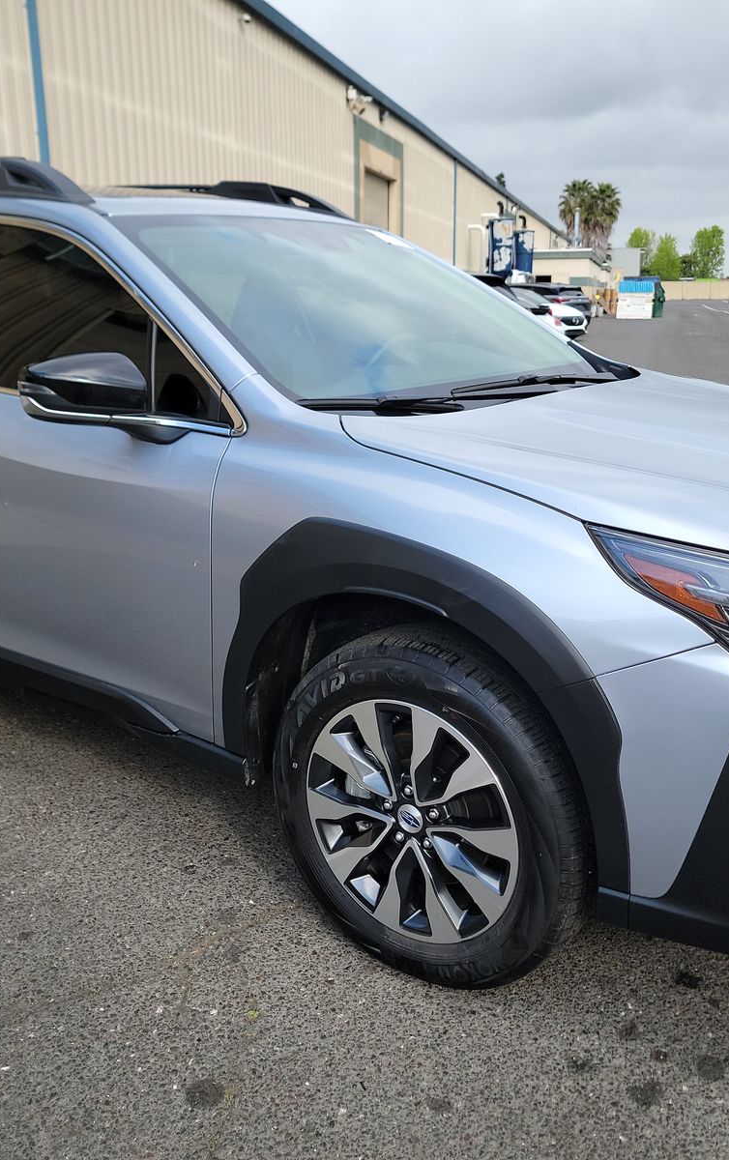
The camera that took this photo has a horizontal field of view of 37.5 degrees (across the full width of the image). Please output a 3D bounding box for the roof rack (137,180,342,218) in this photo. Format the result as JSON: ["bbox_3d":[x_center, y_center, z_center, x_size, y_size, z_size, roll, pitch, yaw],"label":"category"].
[{"bbox_3d":[-0.781,-1.407,4.040,1.800,0.135,0.110,11,20,33],"label":"roof rack"}]

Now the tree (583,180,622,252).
[{"bbox_3d":[23.676,-33.510,106.504,3.700,11.352,3.700,0,15,0],"label":"tree"}]

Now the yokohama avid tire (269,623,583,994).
[{"bbox_3d":[0.142,0.461,2.204,0.725,0.725,0.235,12,19,34],"label":"yokohama avid tire"}]

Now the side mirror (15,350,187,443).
[{"bbox_3d":[-0.555,-0.400,2.303,0.200,0.190,0.250,12,19,33],"label":"side mirror"}]

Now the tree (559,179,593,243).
[{"bbox_3d":[21.072,-33.615,106.524,3.500,11.503,3.500,0,15,0],"label":"tree"}]

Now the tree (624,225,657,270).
[{"bbox_3d":[34.758,-39.914,135.000,3.950,9.490,3.950,4,16,13],"label":"tree"}]

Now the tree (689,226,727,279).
[{"bbox_3d":[52.187,-48.303,163.083,5.200,11.050,5.200,0,15,0],"label":"tree"}]

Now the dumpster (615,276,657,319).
[{"bbox_3d":[12.569,-13.035,49.800,1.850,1.780,1.450,4,16,13],"label":"dumpster"}]

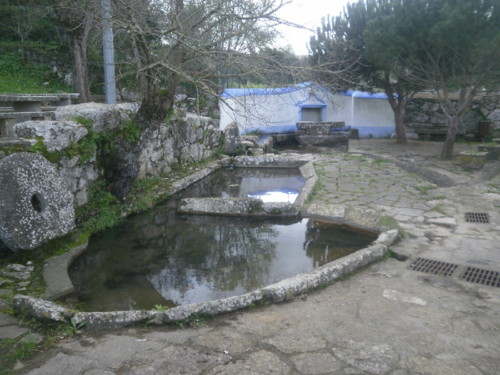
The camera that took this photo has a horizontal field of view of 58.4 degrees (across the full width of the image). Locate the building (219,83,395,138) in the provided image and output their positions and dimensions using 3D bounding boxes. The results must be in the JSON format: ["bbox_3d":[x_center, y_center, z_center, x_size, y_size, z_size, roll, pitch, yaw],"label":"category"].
[{"bbox_3d":[2.450,-3.473,19.800,7.400,2.450,2.200,1,11,6],"label":"building"}]

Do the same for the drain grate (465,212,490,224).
[{"bbox_3d":[3.013,0.408,5.930,0.310,0.040,0.390,4,12,21],"label":"drain grate"}]

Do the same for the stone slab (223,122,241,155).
[{"bbox_3d":[-0.520,-1.386,12.613,0.480,0.880,0.280,0,11,0],"label":"stone slab"}]

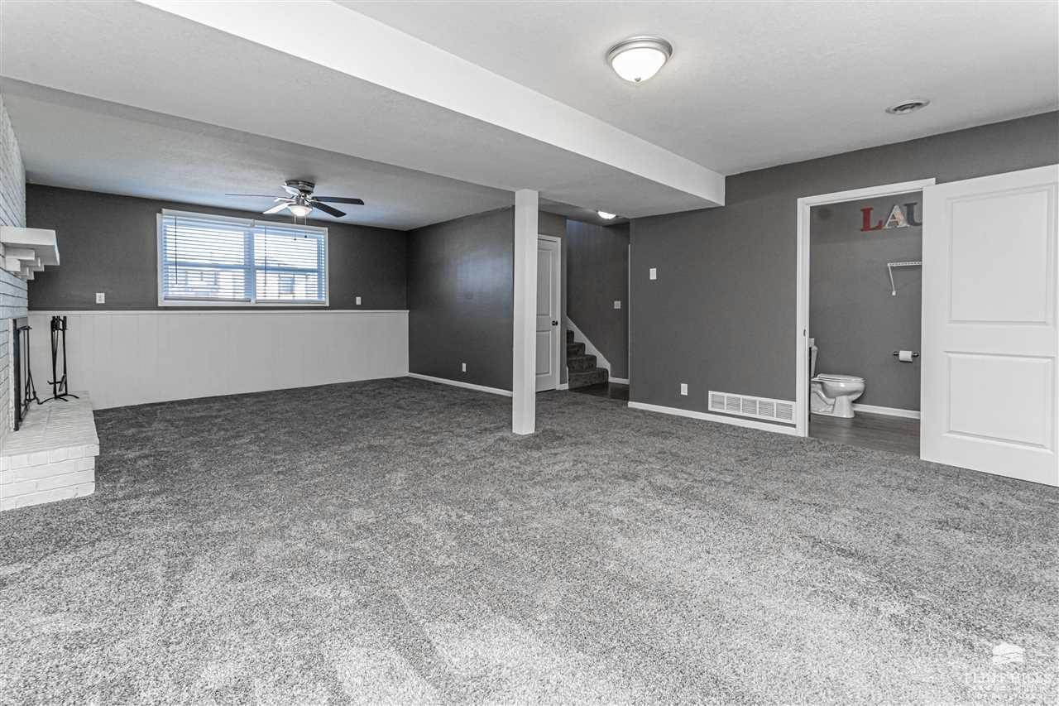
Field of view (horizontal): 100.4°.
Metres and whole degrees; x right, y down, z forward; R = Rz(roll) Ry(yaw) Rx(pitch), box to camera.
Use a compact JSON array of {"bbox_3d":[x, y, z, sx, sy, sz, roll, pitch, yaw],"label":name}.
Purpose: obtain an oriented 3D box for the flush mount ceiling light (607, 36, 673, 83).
[{"bbox_3d":[0.565,-1.466,2.265,0.325,0.135,0.325,0,5,0],"label":"flush mount ceiling light"}]

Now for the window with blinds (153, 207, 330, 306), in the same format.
[{"bbox_3d":[-3.827,-1.232,6.094,2.002,1.172,0.080,-4,6,-42],"label":"window with blinds"}]

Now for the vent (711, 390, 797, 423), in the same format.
[{"bbox_3d":[2.160,0.529,4.341,0.796,0.203,0.025,4,6,43],"label":"vent"}]

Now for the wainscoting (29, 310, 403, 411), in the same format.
[{"bbox_3d":[-3.728,-0.022,6.179,4.402,1.148,0.060,-4,6,-42],"label":"wainscoting"}]

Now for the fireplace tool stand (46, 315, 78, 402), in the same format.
[{"bbox_3d":[-4.402,0.054,4.136,0.230,0.807,0.230,-5,6,-44],"label":"fireplace tool stand"}]

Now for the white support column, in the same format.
[{"bbox_3d":[-0.043,-0.382,4.202,0.150,2.275,0.150,4,6,45],"label":"white support column"}]

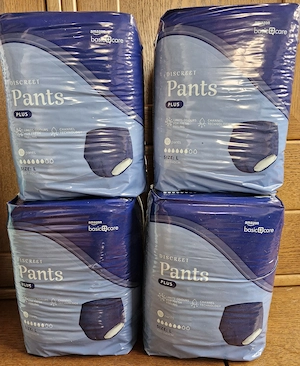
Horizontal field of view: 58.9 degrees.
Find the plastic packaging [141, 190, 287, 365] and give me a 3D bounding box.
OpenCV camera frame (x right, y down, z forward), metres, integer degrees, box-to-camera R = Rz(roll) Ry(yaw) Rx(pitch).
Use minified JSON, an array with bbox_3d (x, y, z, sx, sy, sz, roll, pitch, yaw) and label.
[{"bbox_3d":[0.092,0.140,0.463,0.186,0.255,0.137,1,11,2],"label":"plastic packaging"}]

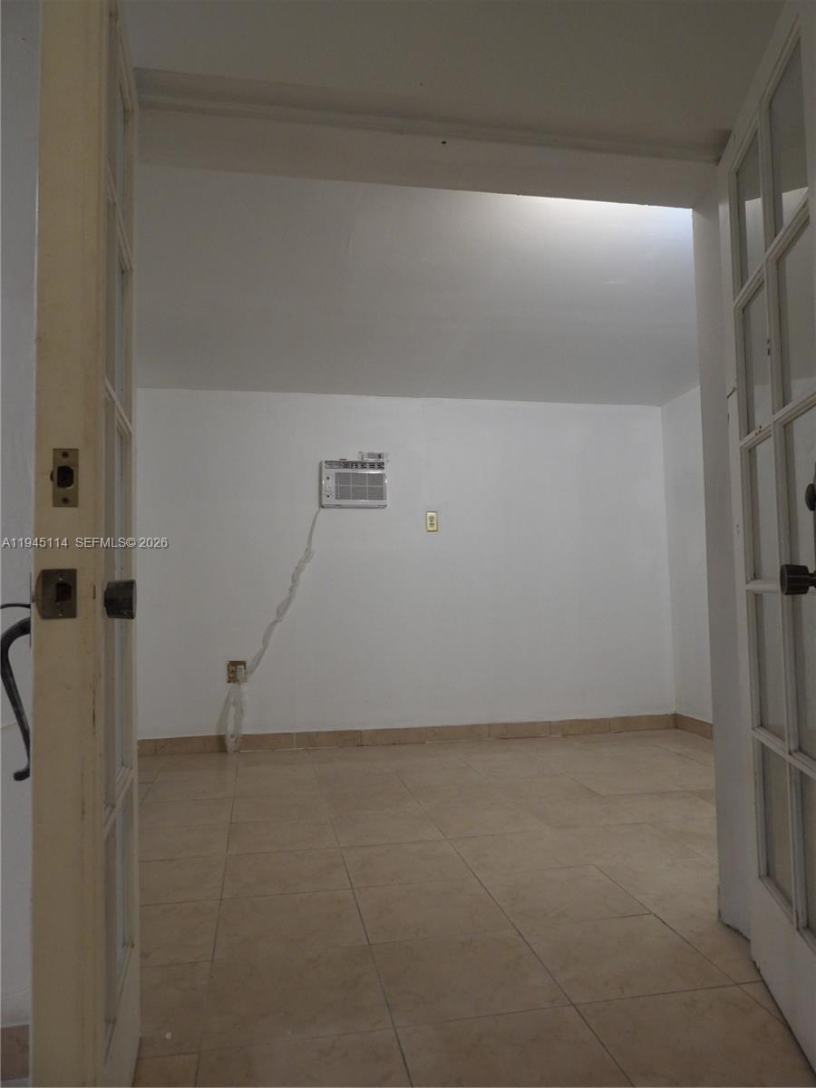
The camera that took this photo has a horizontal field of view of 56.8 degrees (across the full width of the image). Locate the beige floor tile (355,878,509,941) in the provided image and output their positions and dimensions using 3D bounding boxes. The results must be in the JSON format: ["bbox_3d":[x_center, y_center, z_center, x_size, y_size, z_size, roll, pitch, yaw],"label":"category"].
[{"bbox_3d":[0.062,1.072,2.219,0.401,0.010,0.387,0,-4,-11],"label":"beige floor tile"}]

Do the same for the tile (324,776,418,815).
[{"bbox_3d":[-0.157,1.147,3.364,0.401,0.010,0.387,0,-4,-11],"label":"tile"}]

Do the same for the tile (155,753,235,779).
[{"bbox_3d":[-1.097,1.202,3.975,0.401,0.010,0.387,0,-4,-11],"label":"tile"}]

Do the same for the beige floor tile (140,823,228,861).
[{"bbox_3d":[-0.882,1.130,2.835,0.403,0.010,0.398,0,-4,-11],"label":"beige floor tile"}]

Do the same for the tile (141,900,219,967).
[{"bbox_3d":[-0.743,1.092,2.095,0.406,0.010,0.403,0,-4,-11],"label":"tile"}]

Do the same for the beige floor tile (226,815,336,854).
[{"bbox_3d":[-0.490,1.143,2.948,0.406,0.010,0.403,0,-4,-11],"label":"beige floor tile"}]

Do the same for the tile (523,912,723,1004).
[{"bbox_3d":[0.533,1.050,1.919,0.403,0.010,0.398,0,-4,-11],"label":"tile"}]

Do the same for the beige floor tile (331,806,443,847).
[{"bbox_3d":[-0.087,1.141,3.025,0.406,0.010,0.403,0,-4,-11],"label":"beige floor tile"}]

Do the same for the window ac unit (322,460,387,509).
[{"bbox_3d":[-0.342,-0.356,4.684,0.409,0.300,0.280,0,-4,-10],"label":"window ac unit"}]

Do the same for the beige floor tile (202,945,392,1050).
[{"bbox_3d":[-0.266,1.064,1.784,0.406,0.010,0.403,0,-4,-11],"label":"beige floor tile"}]

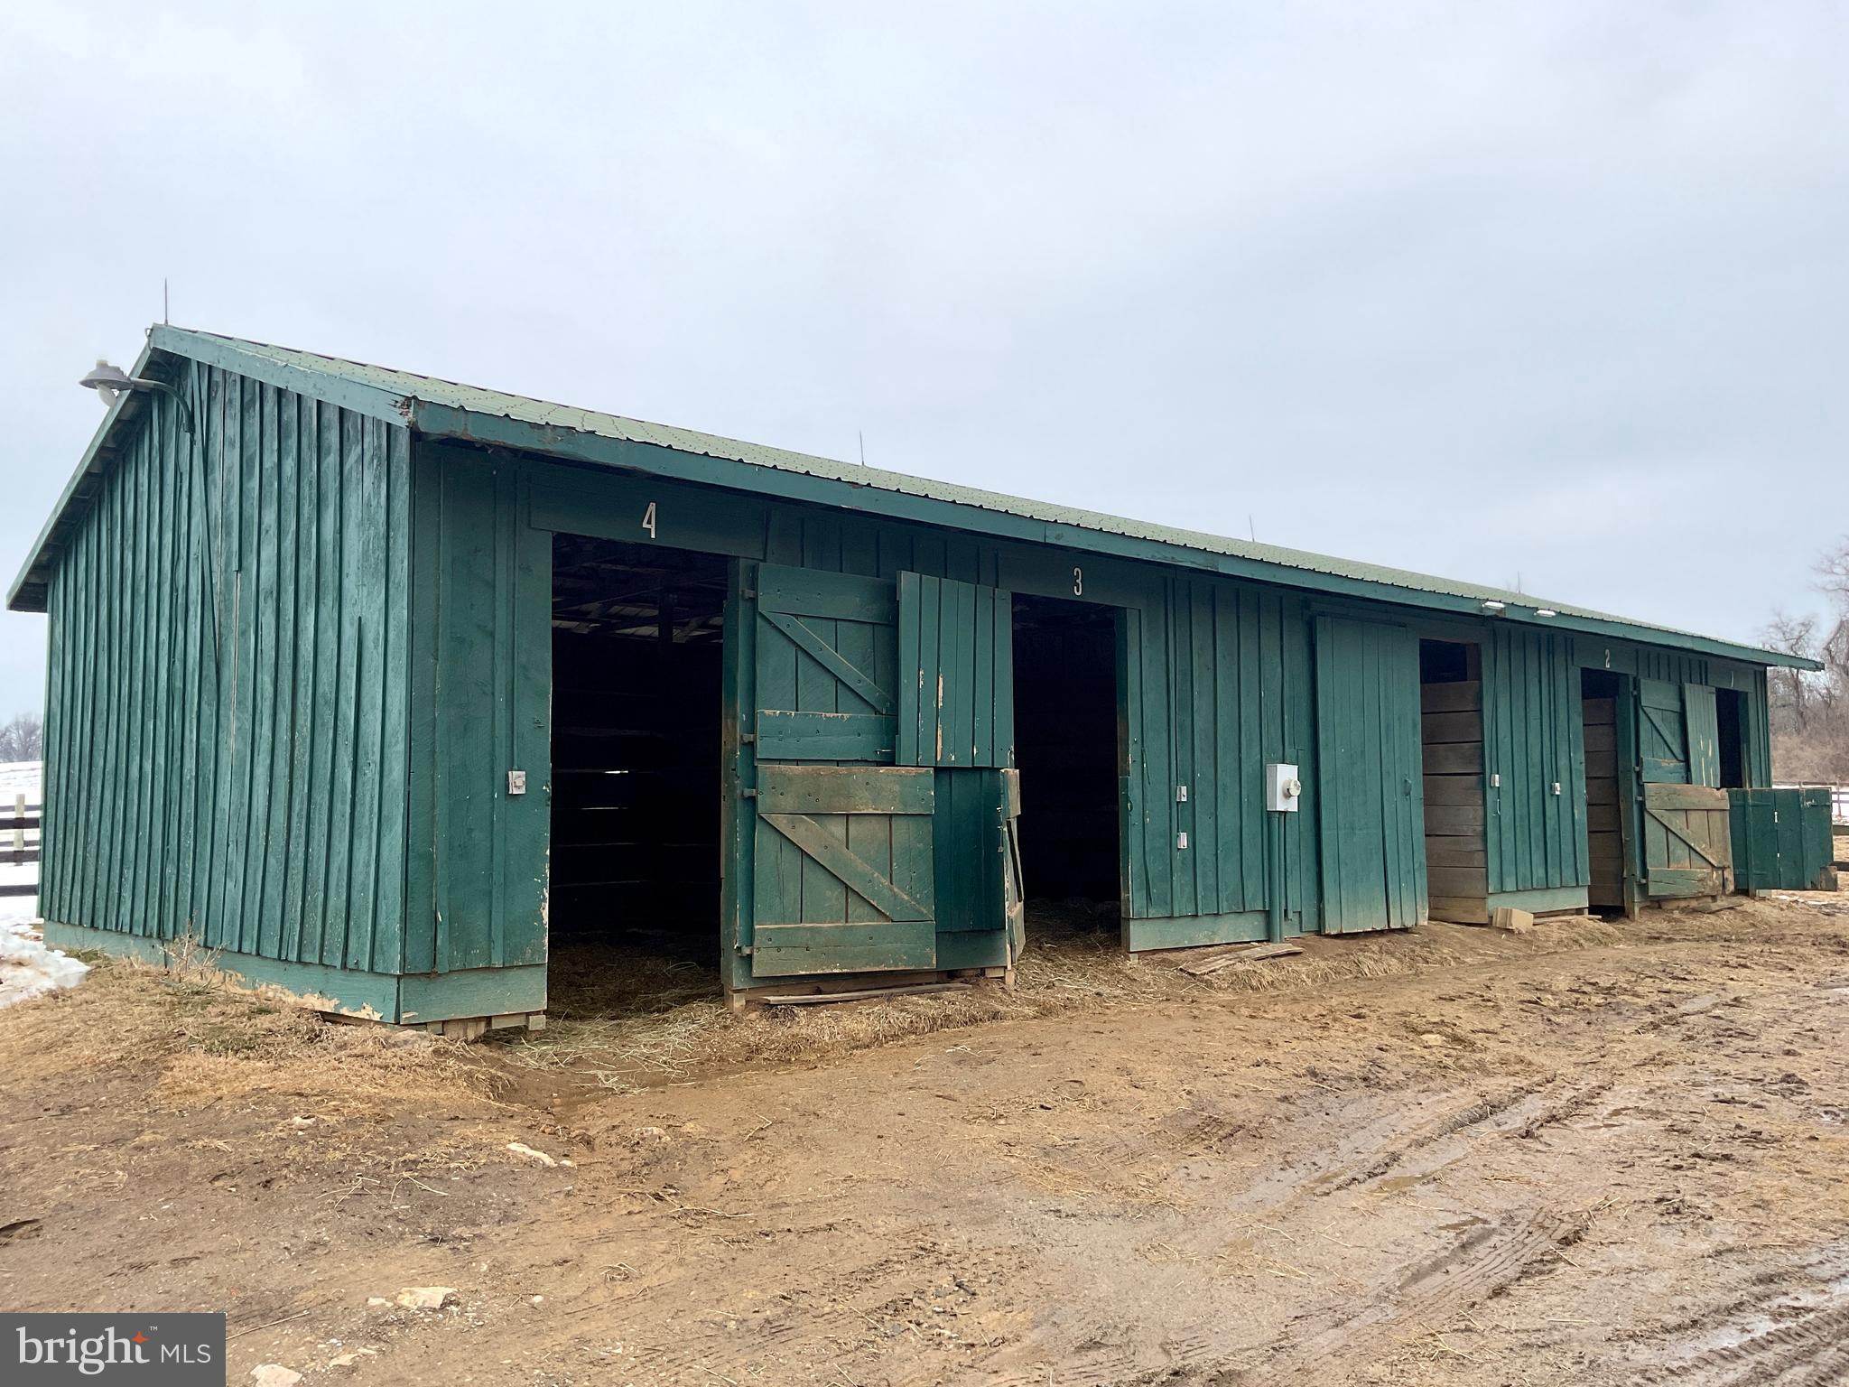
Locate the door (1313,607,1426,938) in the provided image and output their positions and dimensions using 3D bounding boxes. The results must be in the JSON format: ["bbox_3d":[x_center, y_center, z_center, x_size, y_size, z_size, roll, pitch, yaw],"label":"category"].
[{"bbox_3d":[3.821,0.711,13.260,1.663,2.605,0.055,4,-6,-43],"label":"door"}]

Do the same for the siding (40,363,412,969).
[{"bbox_3d":[-4.752,-0.345,9.971,0.060,3.833,6.626,4,-6,-43],"label":"siding"}]

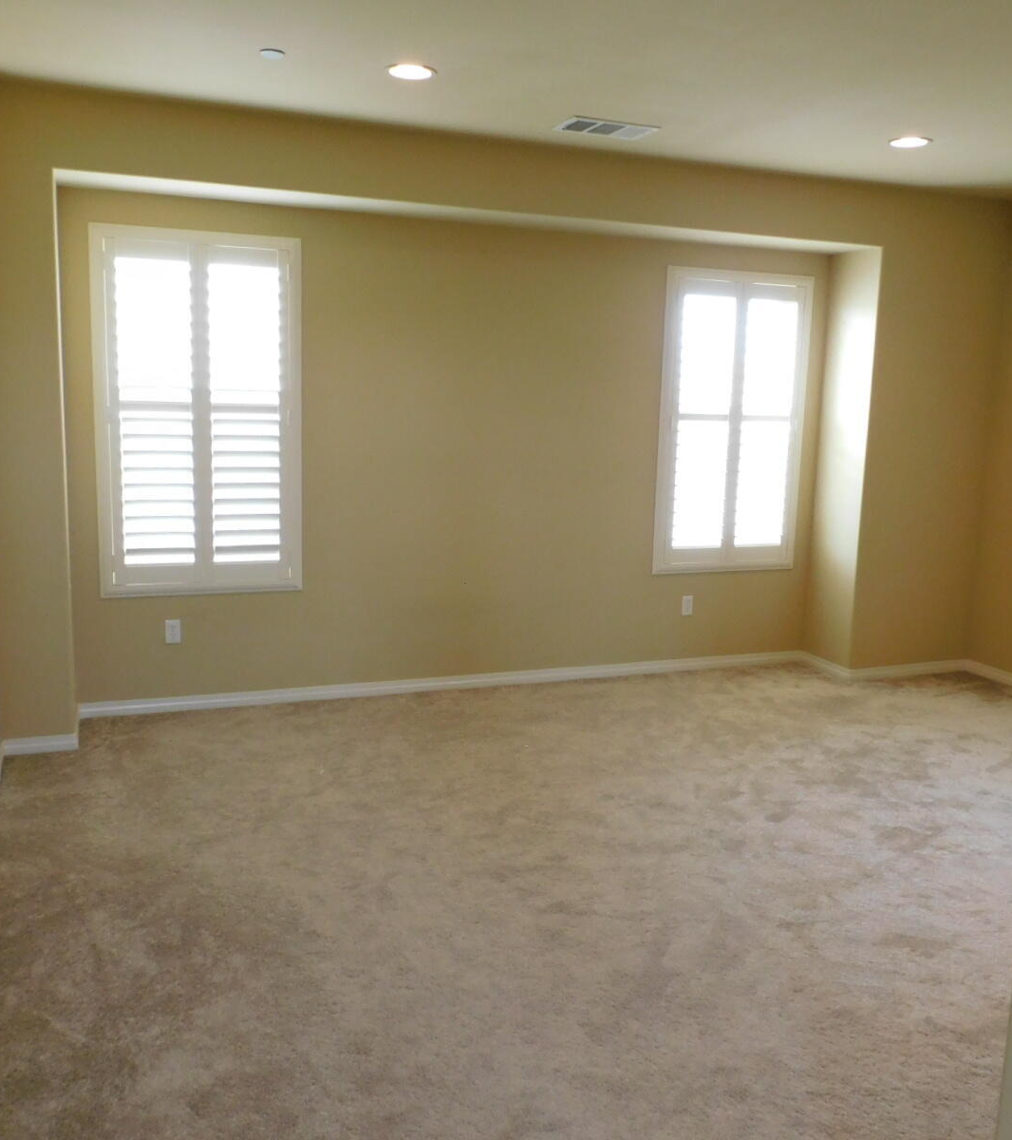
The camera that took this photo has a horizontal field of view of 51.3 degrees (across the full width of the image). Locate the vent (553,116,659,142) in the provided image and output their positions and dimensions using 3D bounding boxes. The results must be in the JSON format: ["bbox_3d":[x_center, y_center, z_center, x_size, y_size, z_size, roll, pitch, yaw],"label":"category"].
[{"bbox_3d":[0.442,-1.946,4.667,0.411,0.020,0.265,-2,10,-21],"label":"vent"}]

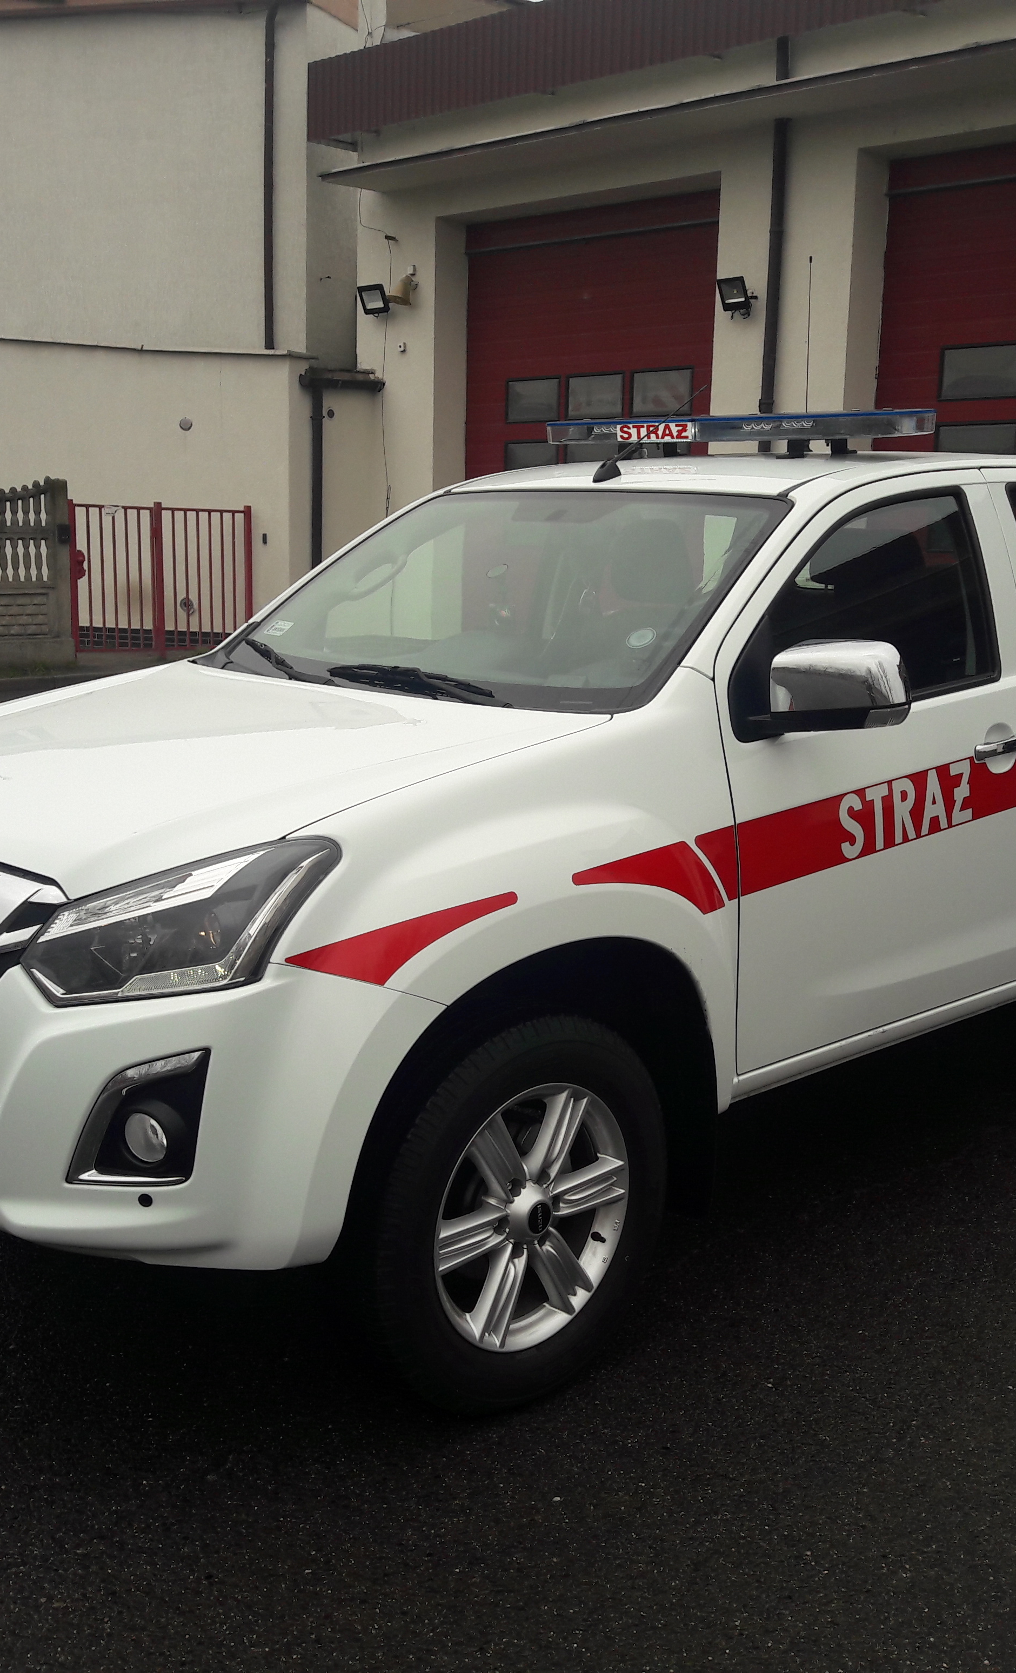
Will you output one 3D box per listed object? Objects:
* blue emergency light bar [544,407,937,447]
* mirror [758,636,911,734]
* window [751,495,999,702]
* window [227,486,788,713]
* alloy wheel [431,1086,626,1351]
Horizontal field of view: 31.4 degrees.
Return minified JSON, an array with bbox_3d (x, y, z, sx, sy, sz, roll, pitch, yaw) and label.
[{"bbox_3d":[0.582,-1.052,4.683,0.260,0.062,1.120,-9,14,-42],"label":"blue emergency light bar"},{"bbox_3d":[0.645,-0.292,3.557,0.140,0.190,0.265,-9,14,-42],"label":"mirror"},{"bbox_3d":[0.790,-0.529,4.004,0.960,0.490,0.045,-9,-6,-42],"label":"window"},{"bbox_3d":[-0.039,-0.603,4.176,1.470,0.100,0.825,11,46,46],"label":"window"},{"bbox_3d":[-0.009,0.675,3.327,0.487,0.487,0.190,-9,14,-42],"label":"alloy wheel"}]

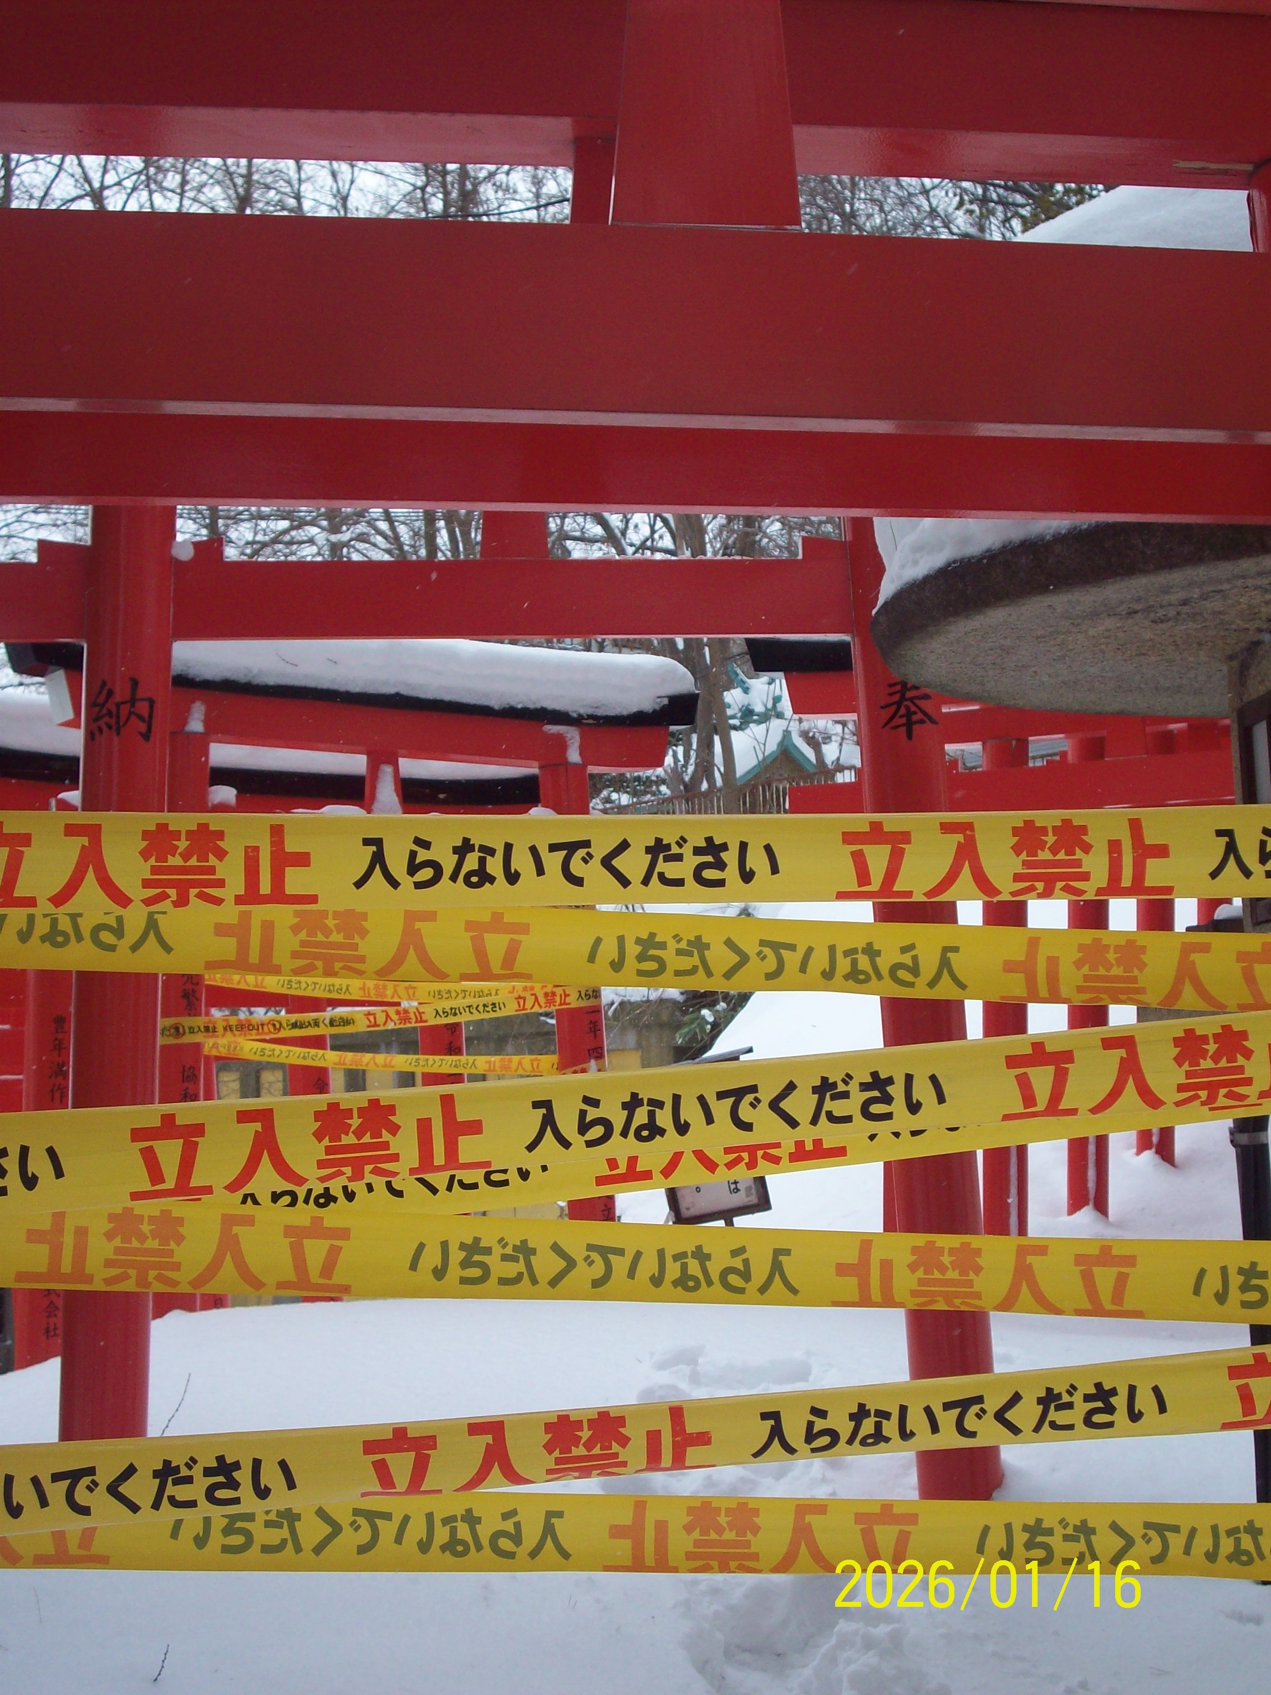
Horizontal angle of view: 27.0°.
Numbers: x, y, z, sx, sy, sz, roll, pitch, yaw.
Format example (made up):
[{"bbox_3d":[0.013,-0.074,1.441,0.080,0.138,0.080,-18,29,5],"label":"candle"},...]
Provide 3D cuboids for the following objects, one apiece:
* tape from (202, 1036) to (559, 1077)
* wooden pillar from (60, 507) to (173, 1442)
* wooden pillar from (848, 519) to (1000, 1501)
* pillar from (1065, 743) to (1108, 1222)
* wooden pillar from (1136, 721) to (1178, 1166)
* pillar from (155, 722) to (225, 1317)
[{"bbox_3d":[-0.876,0.760,9.445,1.539,0.100,0.030,7,-9,-38],"label":"tape"},{"bbox_3d":[-1.081,0.264,5.522,0.178,2.106,0.178,1,-5,0],"label":"wooden pillar"},{"bbox_3d":[0.614,0.285,5.675,0.177,2.197,0.177,-4,-5,0],"label":"wooden pillar"},{"bbox_3d":[1.955,0.533,11.403,0.177,2.088,0.177,1,-4,0],"label":"pillar"},{"bbox_3d":[2.395,0.420,12.153,0.177,2.051,0.177,1,-4,0],"label":"wooden pillar"},{"bbox_3d":[-1.534,0.575,8.850,0.180,1.957,0.180,0,-6,0],"label":"pillar"}]

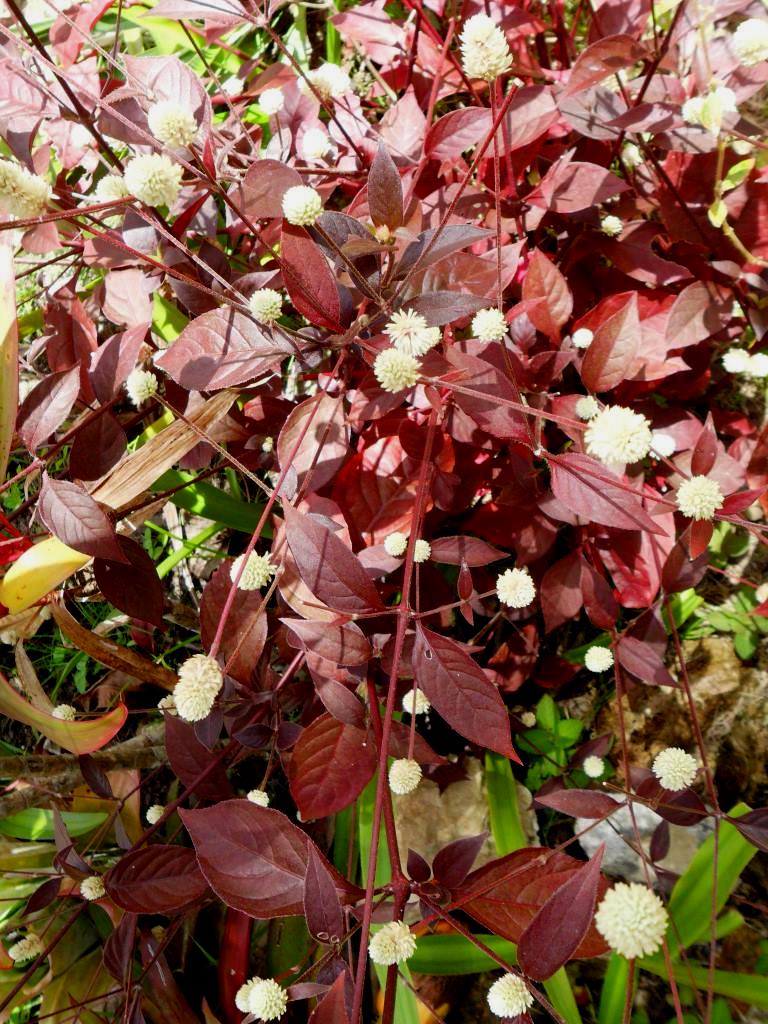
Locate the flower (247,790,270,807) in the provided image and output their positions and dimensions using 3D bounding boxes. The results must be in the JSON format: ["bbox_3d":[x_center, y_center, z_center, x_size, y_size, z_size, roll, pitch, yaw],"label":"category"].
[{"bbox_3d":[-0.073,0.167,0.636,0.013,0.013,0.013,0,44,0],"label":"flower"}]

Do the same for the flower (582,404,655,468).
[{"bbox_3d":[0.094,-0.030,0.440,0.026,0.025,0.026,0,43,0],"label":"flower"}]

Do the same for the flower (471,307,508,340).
[{"bbox_3d":[0.056,-0.100,0.580,0.018,0.018,0.018,0,42,0],"label":"flower"}]

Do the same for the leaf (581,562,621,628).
[{"bbox_3d":[0.129,0.049,0.657,0.020,0.012,0.048,-21,83,-29],"label":"leaf"}]

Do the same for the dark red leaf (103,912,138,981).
[{"bbox_3d":[-0.121,0.198,0.500,0.016,0.005,0.033,5,80,25],"label":"dark red leaf"}]

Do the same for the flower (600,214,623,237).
[{"bbox_3d":[0.166,-0.209,0.800,0.016,0.016,0.016,0,42,0],"label":"flower"}]

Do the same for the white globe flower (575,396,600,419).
[{"bbox_3d":[0.128,-0.065,0.690,0.016,0.016,0.016,0,42,0],"label":"white globe flower"}]

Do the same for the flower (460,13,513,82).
[{"bbox_3d":[0.044,-0.202,0.475,0.023,0.028,0.023,-3,30,1],"label":"flower"}]

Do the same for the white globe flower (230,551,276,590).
[{"bbox_3d":[-0.063,0.028,0.530,0.020,0.020,0.020,0,42,0],"label":"white globe flower"}]

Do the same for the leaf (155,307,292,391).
[{"bbox_3d":[-0.073,-0.074,0.500,0.066,0.012,0.037,-5,66,-6],"label":"leaf"}]

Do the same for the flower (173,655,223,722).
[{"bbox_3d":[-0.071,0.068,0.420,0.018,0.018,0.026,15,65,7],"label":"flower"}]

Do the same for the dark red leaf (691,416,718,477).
[{"bbox_3d":[0.135,-0.027,0.460,0.011,0.027,0.006,5,9,16],"label":"dark red leaf"}]

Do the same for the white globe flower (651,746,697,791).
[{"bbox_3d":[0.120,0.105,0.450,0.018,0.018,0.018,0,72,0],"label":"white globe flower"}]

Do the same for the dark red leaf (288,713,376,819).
[{"bbox_3d":[-0.025,0.123,0.530,0.041,0.063,0.012,30,26,9],"label":"dark red leaf"}]

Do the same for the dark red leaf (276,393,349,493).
[{"bbox_3d":[-0.039,-0.039,0.615,0.041,0.013,0.071,12,65,5],"label":"dark red leaf"}]

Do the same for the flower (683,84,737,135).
[{"bbox_3d":[0.184,-0.228,0.620,0.029,0.026,0.020,0,44,0],"label":"flower"}]

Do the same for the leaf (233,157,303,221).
[{"bbox_3d":[-0.062,-0.171,0.580,0.038,0.033,0.011,-7,15,-4],"label":"leaf"}]

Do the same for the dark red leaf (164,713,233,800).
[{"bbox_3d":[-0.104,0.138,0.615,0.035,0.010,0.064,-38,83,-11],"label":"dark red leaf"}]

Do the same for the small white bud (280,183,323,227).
[{"bbox_3d":[-0.036,-0.134,0.480,0.018,0.018,0.018,0,43,0],"label":"small white bud"}]

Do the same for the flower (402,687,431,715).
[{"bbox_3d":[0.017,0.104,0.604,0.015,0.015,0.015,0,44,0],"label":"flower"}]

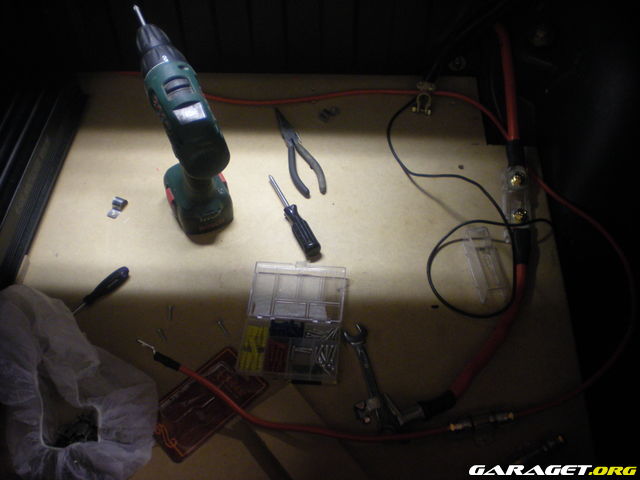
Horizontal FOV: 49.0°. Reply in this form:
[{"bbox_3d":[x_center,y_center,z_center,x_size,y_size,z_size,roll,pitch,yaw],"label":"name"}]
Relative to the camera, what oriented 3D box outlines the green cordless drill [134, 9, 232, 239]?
[{"bbox_3d":[-0.187,-0.162,0.944,0.078,0.230,0.315,-18,53,-12],"label":"green cordless drill"}]

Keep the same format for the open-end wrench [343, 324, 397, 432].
[{"bbox_3d":[0.057,0.157,0.814,0.033,0.014,0.141,-11,51,-7],"label":"open-end wrench"}]

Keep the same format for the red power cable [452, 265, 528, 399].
[{"bbox_3d":[0.211,0.104,0.841,0.030,0.025,0.224,24,56,20],"label":"red power cable"}]

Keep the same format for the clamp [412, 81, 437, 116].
[{"bbox_3d":[0.166,-0.225,1.113,0.036,0.026,0.068,1,51,3],"label":"clamp"}]

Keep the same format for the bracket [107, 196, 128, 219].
[{"bbox_3d":[-0.285,-0.044,0.991,0.018,0.014,0.035,32,59,25],"label":"bracket"}]

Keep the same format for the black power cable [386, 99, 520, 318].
[{"bbox_3d":[0.186,-0.067,0.965,0.138,0.055,0.410,-8,51,-4],"label":"black power cable"}]

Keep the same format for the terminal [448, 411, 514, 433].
[{"bbox_3d":[0.179,0.200,0.773,0.076,0.018,0.018,-10,51,-6],"label":"terminal"}]

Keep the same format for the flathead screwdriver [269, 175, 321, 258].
[{"bbox_3d":[-0.037,-0.037,0.969,0.025,0.025,0.163,-21,53,-14],"label":"flathead screwdriver"}]

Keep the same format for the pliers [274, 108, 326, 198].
[{"bbox_3d":[-0.035,-0.136,1.053,0.042,0.018,0.201,-16,52,-11],"label":"pliers"}]

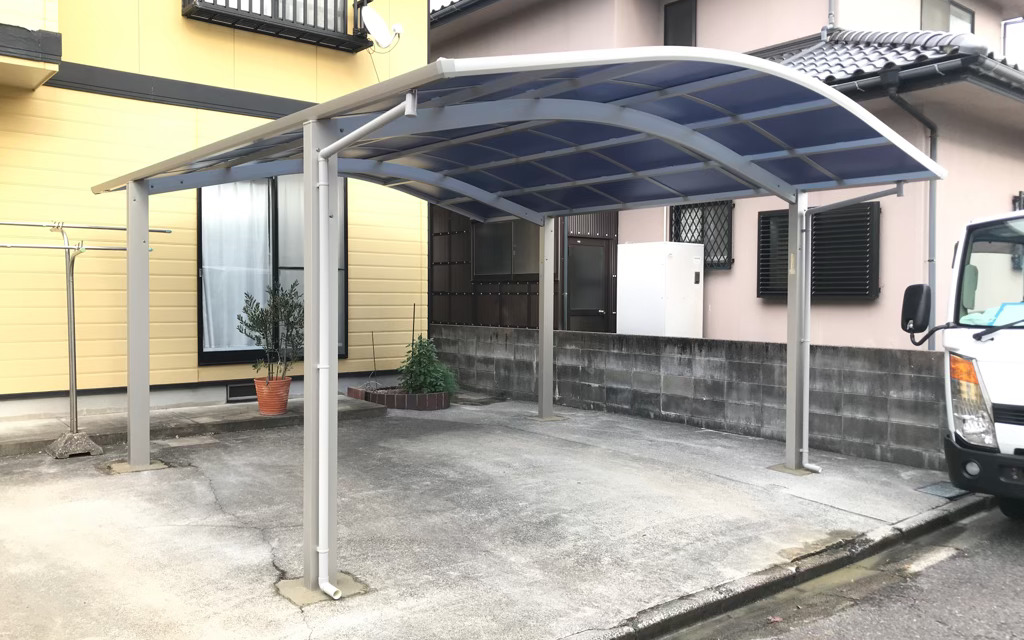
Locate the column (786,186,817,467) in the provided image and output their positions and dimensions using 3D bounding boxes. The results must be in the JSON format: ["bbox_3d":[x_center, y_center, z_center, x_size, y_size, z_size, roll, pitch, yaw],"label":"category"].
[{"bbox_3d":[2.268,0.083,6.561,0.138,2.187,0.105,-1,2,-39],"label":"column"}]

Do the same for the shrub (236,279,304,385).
[{"bbox_3d":[-2.387,0.107,8.290,0.700,1.013,0.640,-1,2,-40],"label":"shrub"}]

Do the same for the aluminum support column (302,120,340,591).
[{"bbox_3d":[-0.961,0.187,4.160,0.140,2.318,0.092,-1,2,-40],"label":"aluminum support column"}]

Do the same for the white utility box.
[{"bbox_3d":[1.709,0.039,9.567,0.670,1.800,0.700,-1,2,-40],"label":"white utility box"}]

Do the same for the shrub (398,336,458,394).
[{"bbox_3d":[-1.015,0.498,9.802,0.680,0.700,0.620,0,2,-5],"label":"shrub"}]

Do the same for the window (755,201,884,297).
[{"bbox_3d":[3.113,-0.685,8.521,0.130,0.927,1.276,-1,2,-40],"label":"window"}]

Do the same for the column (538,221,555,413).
[{"bbox_3d":[0.367,-0.022,8.851,0.132,2.150,0.083,-1,2,-39],"label":"column"}]

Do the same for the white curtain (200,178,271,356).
[{"bbox_3d":[-2.937,-0.611,8.848,0.760,1.890,0.100,-1,2,-40],"label":"white curtain"}]

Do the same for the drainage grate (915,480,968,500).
[{"bbox_3d":[3.111,1.226,5.930,0.420,0.030,0.280,-1,2,-39],"label":"drainage grate"}]

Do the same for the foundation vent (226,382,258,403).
[{"bbox_3d":[-2.839,0.786,8.888,0.450,0.195,0.080,-1,2,-40],"label":"foundation vent"}]

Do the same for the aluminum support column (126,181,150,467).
[{"bbox_3d":[-2.804,0.032,6.222,0.132,2.134,0.083,-1,2,-39],"label":"aluminum support column"}]

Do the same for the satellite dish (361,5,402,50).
[{"bbox_3d":[-1.431,-3.248,9.199,0.400,0.500,0.440,1,2,25],"label":"satellite dish"}]

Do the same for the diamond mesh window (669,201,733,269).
[{"bbox_3d":[2.187,-0.964,9.542,0.110,0.783,0.884,-1,2,-39],"label":"diamond mesh window"}]

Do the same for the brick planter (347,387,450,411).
[{"bbox_3d":[-1.232,0.919,9.729,0.900,0.190,1.030,-1,2,-39],"label":"brick planter"}]

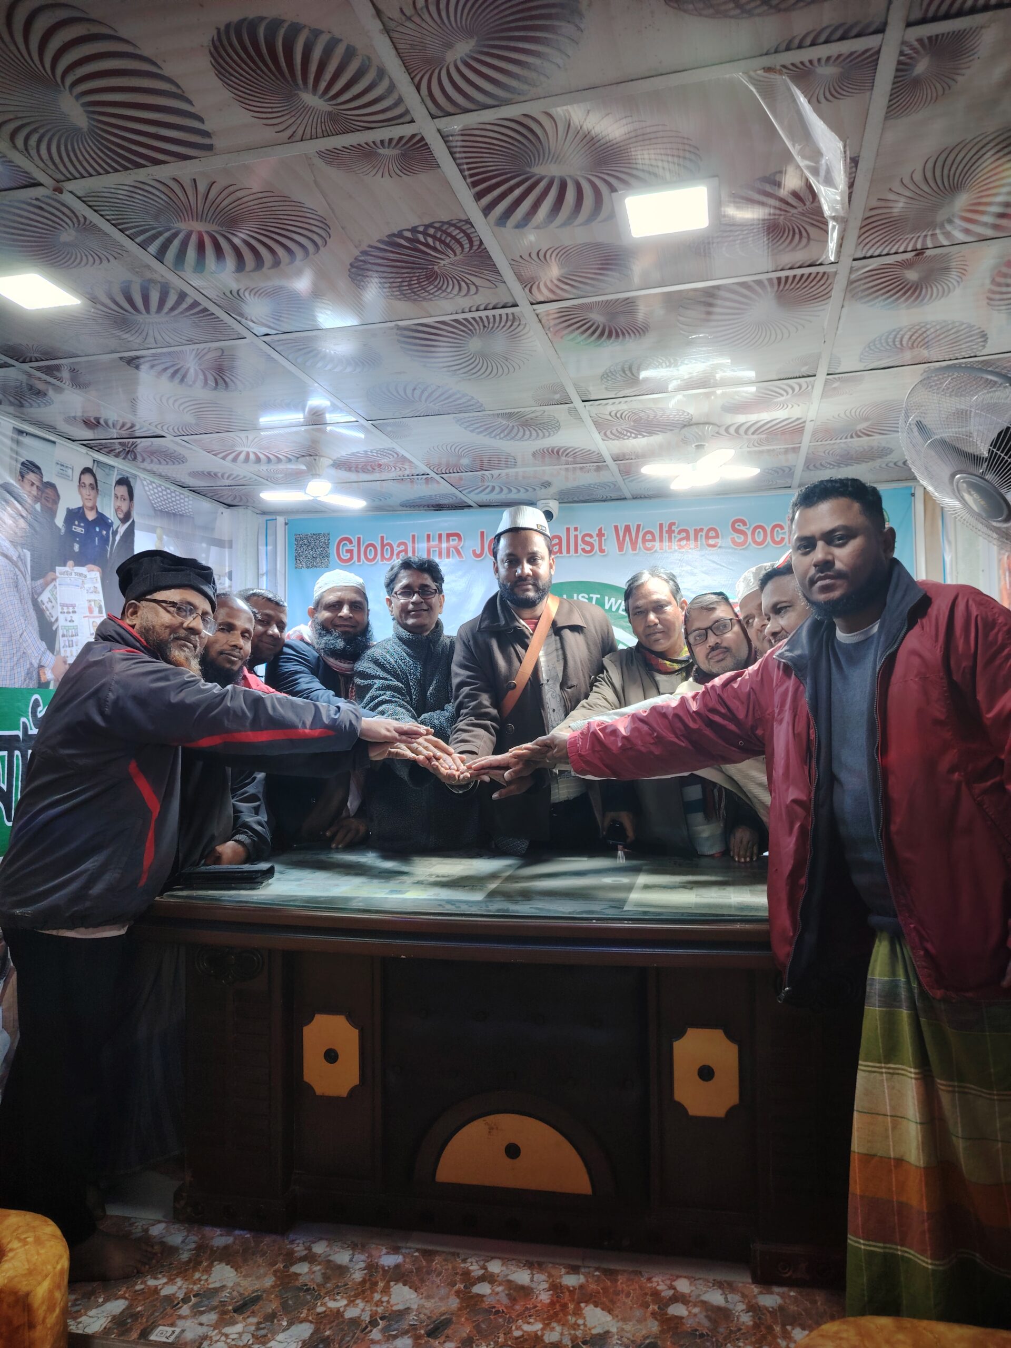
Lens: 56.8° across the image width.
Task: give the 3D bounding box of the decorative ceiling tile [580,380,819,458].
[{"bbox_3d":[0.575,-0.727,2.726,0.595,0.018,0.595,-1,-3,15],"label":"decorative ceiling tile"}]

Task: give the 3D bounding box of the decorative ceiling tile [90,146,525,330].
[{"bbox_3d":[-0.329,-0.759,1.685,0.595,0.018,0.595,-1,-3,15],"label":"decorative ceiling tile"}]

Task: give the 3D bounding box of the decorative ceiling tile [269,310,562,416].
[{"bbox_3d":[-0.174,-0.733,2.272,0.595,0.018,0.595,-1,-3,15],"label":"decorative ceiling tile"}]

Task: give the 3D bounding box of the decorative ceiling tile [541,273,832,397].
[{"bbox_3d":[0.419,-0.751,2.130,0.595,0.018,0.595,-1,-3,15],"label":"decorative ceiling tile"}]

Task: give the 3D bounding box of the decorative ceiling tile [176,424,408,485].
[{"bbox_3d":[-0.615,-0.701,3.008,0.595,0.018,0.595,-1,-3,15],"label":"decorative ceiling tile"}]

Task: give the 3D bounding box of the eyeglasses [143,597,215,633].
[{"bbox_3d":[-0.721,-0.131,2.055,0.140,0.045,0.140,7,-8,27],"label":"eyeglasses"}]

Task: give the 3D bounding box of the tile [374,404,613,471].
[{"bbox_3d":[-0.016,-0.710,2.872,0.595,0.018,0.595,-1,-3,15],"label":"tile"}]

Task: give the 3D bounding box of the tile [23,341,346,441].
[{"bbox_3d":[-0.770,-0.726,2.427,0.595,0.018,0.595,-1,-3,15],"label":"tile"}]

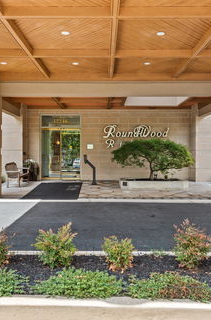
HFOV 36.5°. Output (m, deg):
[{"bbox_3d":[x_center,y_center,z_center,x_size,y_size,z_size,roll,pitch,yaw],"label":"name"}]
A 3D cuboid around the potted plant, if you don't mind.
[{"bbox_3d":[1.683,0.165,11.200,2.850,1.750,2.400,0,1,0],"label":"potted plant"}]

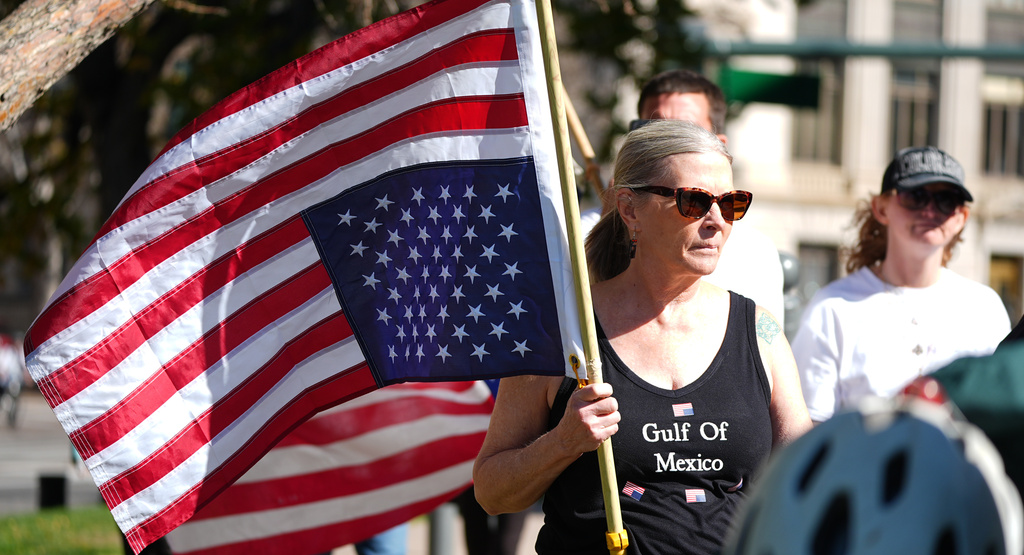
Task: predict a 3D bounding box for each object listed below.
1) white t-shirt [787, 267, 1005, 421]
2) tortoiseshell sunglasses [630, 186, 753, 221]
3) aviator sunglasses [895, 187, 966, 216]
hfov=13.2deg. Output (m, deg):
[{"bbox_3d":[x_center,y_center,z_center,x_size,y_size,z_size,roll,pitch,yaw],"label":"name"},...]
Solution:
[{"bbox_3d":[0.803,0.301,9.080,0.500,0.660,0.280,2,-1,-7],"label":"white t-shirt"},{"bbox_3d":[0.250,-0.109,6.503,0.146,0.052,0.145,3,0,-41],"label":"tortoiseshell sunglasses"},{"bbox_3d":[0.827,-0.154,8.998,0.140,0.052,0.140,6,0,-13],"label":"aviator sunglasses"}]

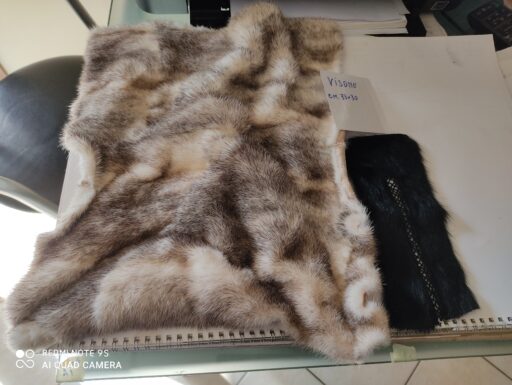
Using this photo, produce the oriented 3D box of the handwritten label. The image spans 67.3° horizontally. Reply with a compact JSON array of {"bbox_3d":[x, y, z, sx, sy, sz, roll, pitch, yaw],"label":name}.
[{"bbox_3d":[0.102,-0.094,0.403,0.064,0.004,0.071,-1,67,-22],"label":"handwritten label"}]

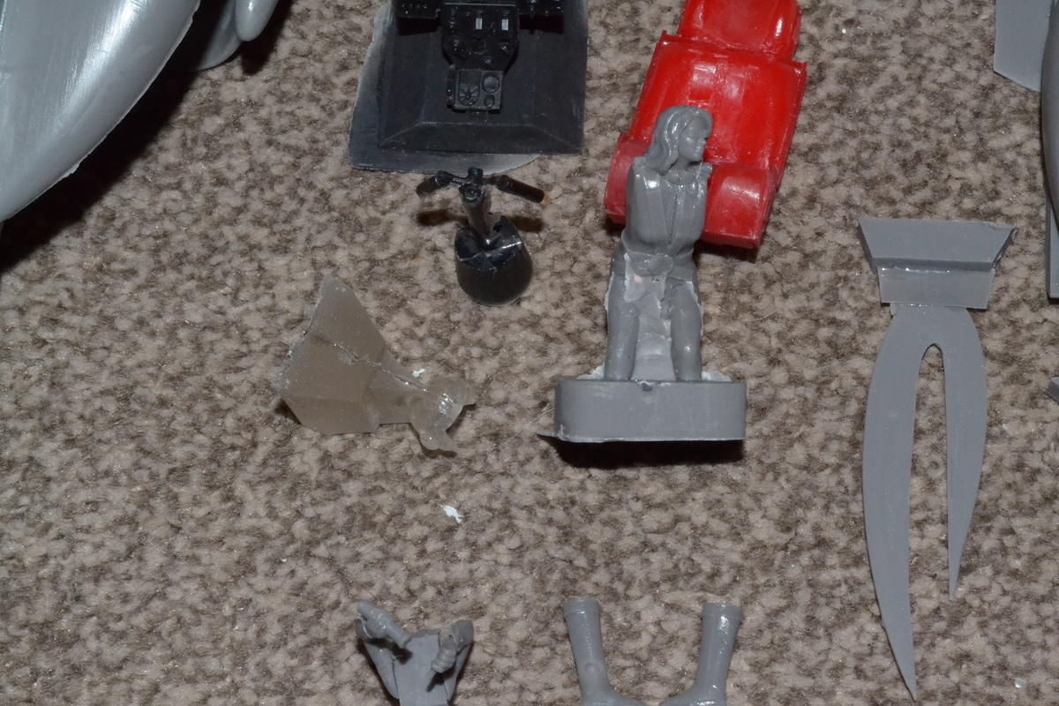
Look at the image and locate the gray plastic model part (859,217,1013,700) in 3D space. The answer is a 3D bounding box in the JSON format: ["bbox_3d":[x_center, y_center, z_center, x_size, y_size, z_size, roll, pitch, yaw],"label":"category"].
[{"bbox_3d":[0.075,0.018,0.447,0.030,0.006,0.096,4,62,2],"label":"gray plastic model part"}]

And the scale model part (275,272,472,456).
[{"bbox_3d":[-0.029,0.002,0.450,0.038,0.015,0.029,25,65,13],"label":"scale model part"}]

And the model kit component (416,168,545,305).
[{"bbox_3d":[-0.009,-0.021,0.452,0.023,0.034,0.016,3,62,1],"label":"model kit component"}]

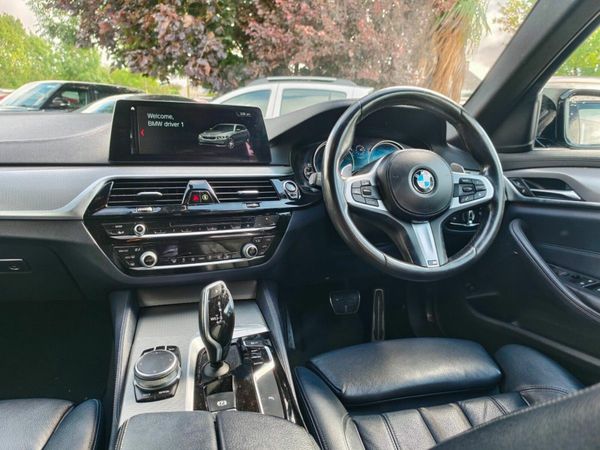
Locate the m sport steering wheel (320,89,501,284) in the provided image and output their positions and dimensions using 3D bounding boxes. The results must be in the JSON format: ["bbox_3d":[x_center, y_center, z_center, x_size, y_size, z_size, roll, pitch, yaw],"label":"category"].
[{"bbox_3d":[0.222,-0.080,0.775,0.377,0.377,0.100,-3,-7,-13],"label":"m sport steering wheel"}]

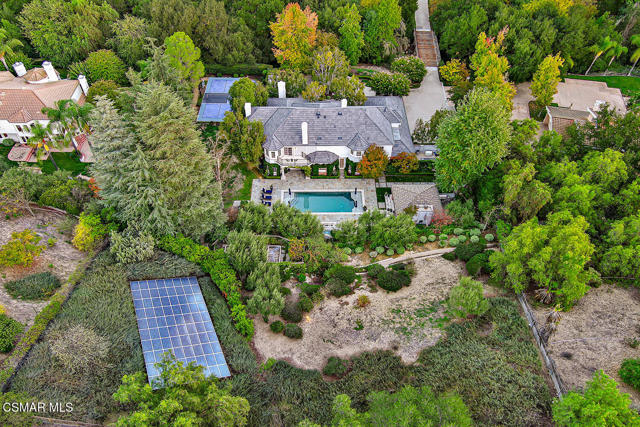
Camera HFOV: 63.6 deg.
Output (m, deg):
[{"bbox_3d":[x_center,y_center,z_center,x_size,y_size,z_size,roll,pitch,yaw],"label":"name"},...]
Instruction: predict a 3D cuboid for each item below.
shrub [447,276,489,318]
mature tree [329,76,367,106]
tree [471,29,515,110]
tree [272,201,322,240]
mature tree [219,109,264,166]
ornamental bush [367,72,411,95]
[{"bbox_3d":[19.479,11.328,68.439,5.400,5.800,5.400,0,46,0],"label":"shrub"},{"bbox_3d":[5.690,-23.613,102.563,7.430,6.870,6.690,1,47,0],"label":"mature tree"},{"bbox_3d":[32.418,-25.714,97.121,7.700,17.000,7.300,0,46,0],"label":"tree"},{"bbox_3d":[-3.670,1.385,80.961,7.800,5.600,6.200,0,46,0],"label":"tree"},{"bbox_3d":[-13.337,-12.489,89.397,7.770,10.860,7.150,1,47,0],"label":"mature tree"},{"bbox_3d":[14.267,-26.409,105.924,8.400,4.300,6.500,0,46,0],"label":"ornamental bush"}]

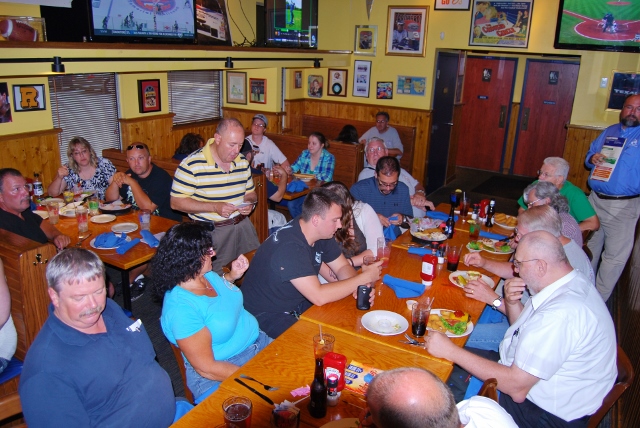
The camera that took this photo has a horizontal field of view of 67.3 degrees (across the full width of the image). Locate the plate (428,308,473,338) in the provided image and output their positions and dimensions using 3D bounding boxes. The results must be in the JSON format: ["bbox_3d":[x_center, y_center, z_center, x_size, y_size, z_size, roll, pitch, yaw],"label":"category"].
[{"bbox_3d":[0.637,0.532,2.408,0.260,0.068,0.265,1,19,-1],"label":"plate"}]

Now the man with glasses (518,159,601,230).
[{"bbox_3d":[1.889,0.199,3.944,0.750,1.320,0.540,10,21,25],"label":"man with glasses"}]

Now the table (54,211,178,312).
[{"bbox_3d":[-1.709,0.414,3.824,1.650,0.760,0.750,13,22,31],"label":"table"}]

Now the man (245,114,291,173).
[{"bbox_3d":[-0.752,-0.480,5.647,0.540,1.320,0.740,12,21,27],"label":"man"}]

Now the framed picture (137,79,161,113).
[{"bbox_3d":[-1.838,-1.279,5.209,0.045,0.345,0.252,12,20,29],"label":"framed picture"}]

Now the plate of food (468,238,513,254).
[{"bbox_3d":[1.239,0.220,3.435,0.280,0.060,0.250,11,21,28],"label":"plate of food"}]

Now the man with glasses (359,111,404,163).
[{"bbox_3d":[0.864,-0.847,7.056,0.580,1.280,0.720,14,22,33],"label":"man with glasses"}]

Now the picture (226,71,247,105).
[{"bbox_3d":[-1.109,-1.693,6.480,0.347,0.411,0.030,11,21,28],"label":"picture"}]

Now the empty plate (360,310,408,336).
[{"bbox_3d":[0.316,0.533,2.329,0.235,0.026,0.235,2,17,-1],"label":"empty plate"}]

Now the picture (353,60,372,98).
[{"bbox_3d":[0.634,-2.041,7.290,0.287,0.530,0.030,13,22,31],"label":"picture"}]

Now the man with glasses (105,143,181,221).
[{"bbox_3d":[-1.380,0.065,4.004,0.580,1.310,0.750,8,18,18],"label":"man with glasses"}]

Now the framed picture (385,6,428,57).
[{"bbox_3d":[1.214,-2.554,6.725,0.615,0.660,0.035,13,22,31],"label":"framed picture"}]

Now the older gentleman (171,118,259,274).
[{"bbox_3d":[-0.600,0.190,3.120,0.540,1.650,0.460,-15,24,-43],"label":"older gentleman"}]

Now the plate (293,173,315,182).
[{"bbox_3d":[-0.158,-0.406,5.190,0.240,0.070,0.220,12,20,29],"label":"plate"}]

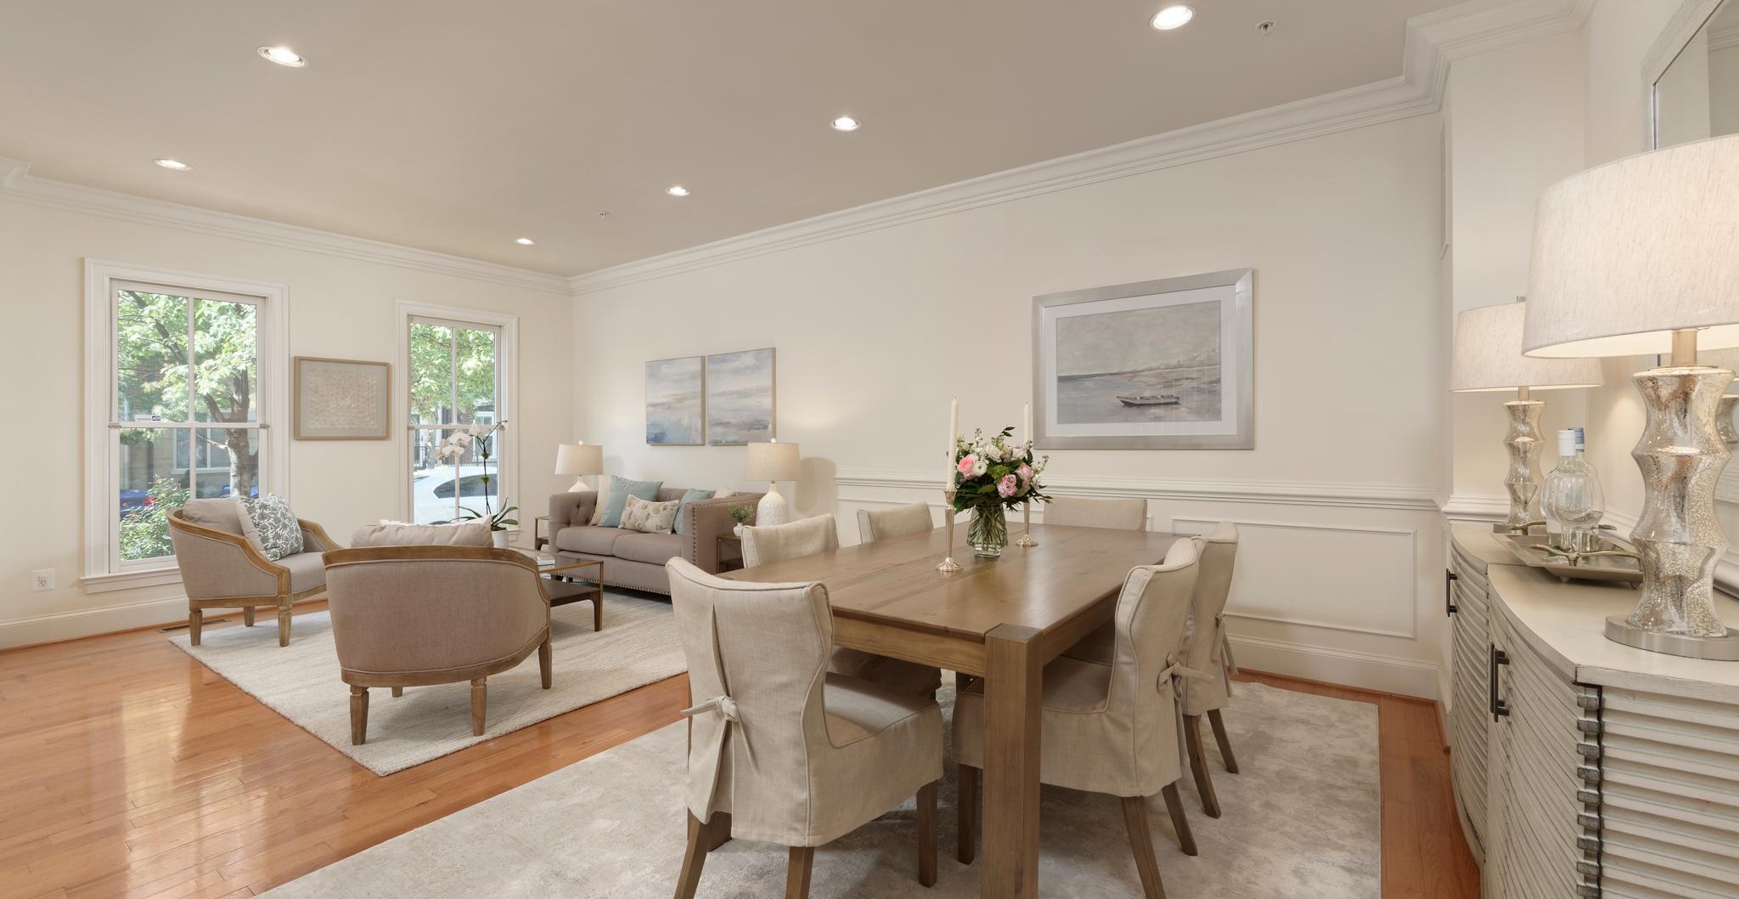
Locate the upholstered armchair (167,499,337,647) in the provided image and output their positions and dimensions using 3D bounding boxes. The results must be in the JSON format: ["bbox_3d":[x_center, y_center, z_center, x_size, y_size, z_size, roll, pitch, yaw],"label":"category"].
[{"bbox_3d":[-3.756,0.736,4.184,0.680,0.800,0.720,-1,1,-10],"label":"upholstered armchair"}]

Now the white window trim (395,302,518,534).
[{"bbox_3d":[-3.385,-0.158,5.633,0.120,1.970,0.970,0,1,39],"label":"white window trim"}]

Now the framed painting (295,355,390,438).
[{"bbox_3d":[-4.001,-0.369,5.141,0.040,0.604,0.607,0,1,35],"label":"framed painting"}]

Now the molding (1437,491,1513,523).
[{"bbox_3d":[2.336,0.226,2.488,0.360,0.110,0.060,0,1,35],"label":"molding"}]

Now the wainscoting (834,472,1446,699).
[{"bbox_3d":[1.112,0.635,3.877,3.300,0.925,0.070,0,2,35],"label":"wainscoting"}]

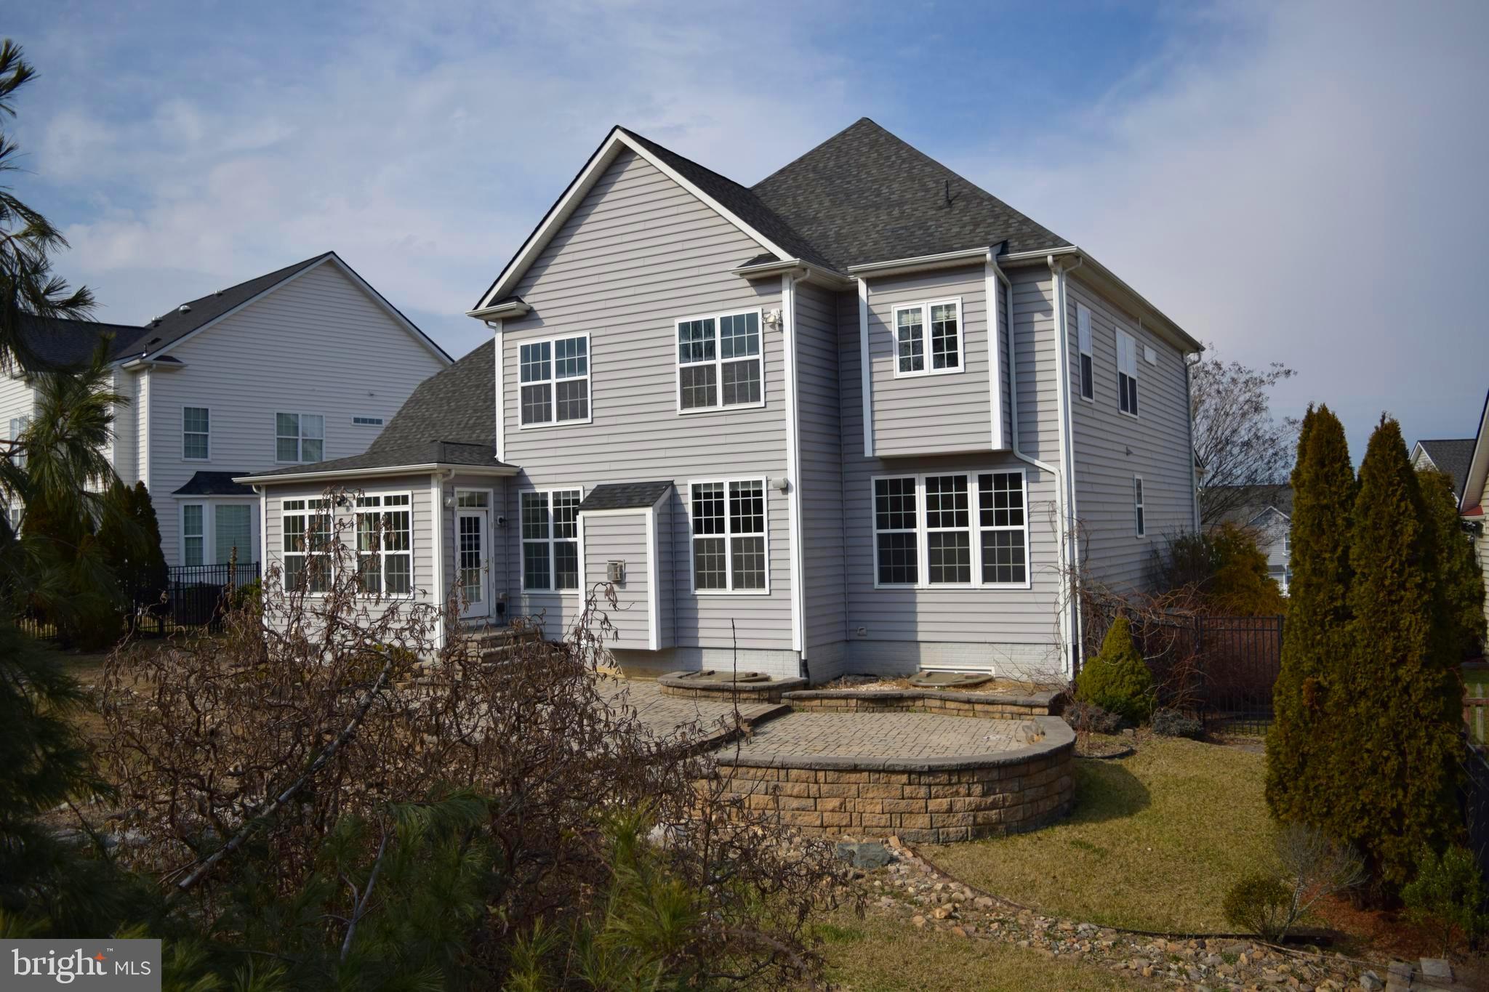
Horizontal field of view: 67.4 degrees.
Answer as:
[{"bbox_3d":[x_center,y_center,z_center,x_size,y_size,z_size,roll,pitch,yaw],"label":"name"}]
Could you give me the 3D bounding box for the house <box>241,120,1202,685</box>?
[{"bbox_3d":[0.809,-2.691,25.664,16.346,12.085,16.767,-3,-2,31],"label":"house"}]

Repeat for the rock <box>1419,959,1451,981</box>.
[{"bbox_3d":[5.264,3.610,8.500,0.240,0.080,0.300,-3,-2,31],"label":"rock"}]

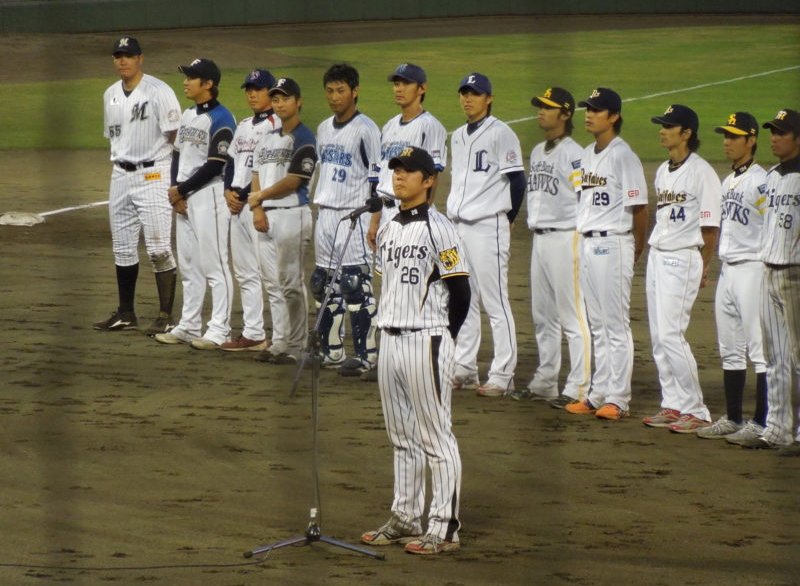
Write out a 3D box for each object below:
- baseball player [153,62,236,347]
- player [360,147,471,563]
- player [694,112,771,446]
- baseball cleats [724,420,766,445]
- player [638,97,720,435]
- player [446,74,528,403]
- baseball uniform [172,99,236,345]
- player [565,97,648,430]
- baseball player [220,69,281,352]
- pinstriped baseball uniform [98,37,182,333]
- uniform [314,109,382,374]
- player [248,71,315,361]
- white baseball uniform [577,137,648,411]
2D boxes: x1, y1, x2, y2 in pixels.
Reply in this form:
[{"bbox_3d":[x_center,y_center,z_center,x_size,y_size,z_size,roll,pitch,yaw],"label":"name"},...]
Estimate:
[{"bbox_3d":[-1.310,-0.584,40.050,0.410,1.819,0.520,-4,6,-40],"label":"baseball player"},{"bbox_3d":[0.076,0.247,28.971,0.380,1.852,0.510,-3,5,-38],"label":"player"},{"bbox_3d":[1.857,-0.102,34.283,0.380,1.784,0.520,-4,6,-42],"label":"player"},{"bbox_3d":[1.882,0.747,34.010,0.300,0.109,0.110,-3,5,-33],"label":"baseball cleats"},{"bbox_3d":[1.567,-0.154,34.801,0.390,1.788,0.490,-3,5,-32],"label":"player"},{"bbox_3d":[0.505,-0.354,36.476,0.380,1.850,0.520,-4,6,-44],"label":"player"},{"bbox_3d":[-1.251,-0.460,40.428,0.380,1.578,0.500,-2,5,-28],"label":"baseball uniform"},{"bbox_3d":[1.166,-0.242,35.291,0.380,1.833,0.520,-4,6,-42],"label":"player"},{"bbox_3d":[-0.941,-0.530,39.900,0.380,1.787,0.520,-4,6,-44],"label":"baseball player"},{"bbox_3d":[-1.738,-0.728,41.546,0.570,1.933,0.380,3,5,35],"label":"pinstriped baseball uniform"},{"bbox_3d":[-0.318,-0.329,37.883,0.500,1.538,0.330,3,5,37],"label":"uniform"},{"bbox_3d":[-0.739,-0.472,39.337,0.400,1.760,0.500,-4,6,-45],"label":"player"},{"bbox_3d":[1.206,-0.110,35.645,0.340,1.552,0.480,-3,5,-33],"label":"white baseball uniform"}]

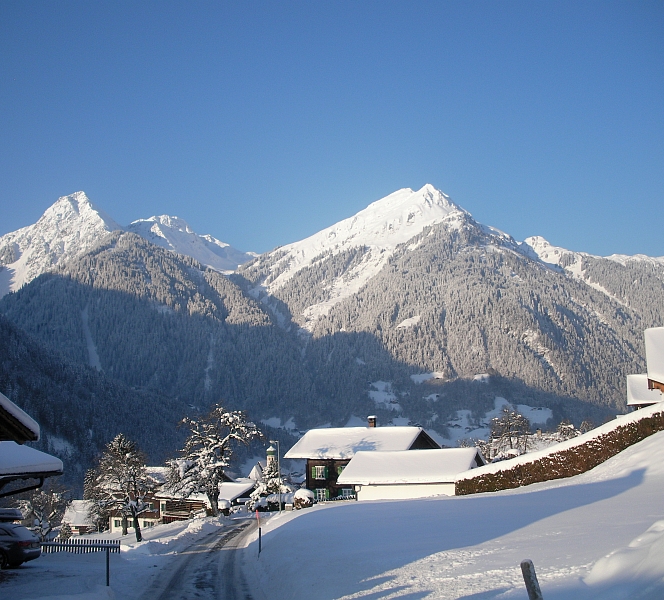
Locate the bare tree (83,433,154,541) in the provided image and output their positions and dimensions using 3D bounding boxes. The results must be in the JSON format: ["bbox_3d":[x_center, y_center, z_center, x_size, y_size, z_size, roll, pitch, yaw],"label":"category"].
[{"bbox_3d":[-14.370,12.587,56.000,4.710,7.340,4.710,-2,-8,0],"label":"bare tree"}]

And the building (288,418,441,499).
[{"bbox_3d":[3.411,15.853,82.595,12.450,7.900,10.500,-6,-9,29],"label":"building"}]

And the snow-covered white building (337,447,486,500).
[{"bbox_3d":[6.921,14.312,67.651,10.130,4.200,9.210,-5,-9,24],"label":"snow-covered white building"}]

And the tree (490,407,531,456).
[{"bbox_3d":[20.811,15.797,97.000,4.660,6.760,4.660,-2,-8,0],"label":"tree"}]

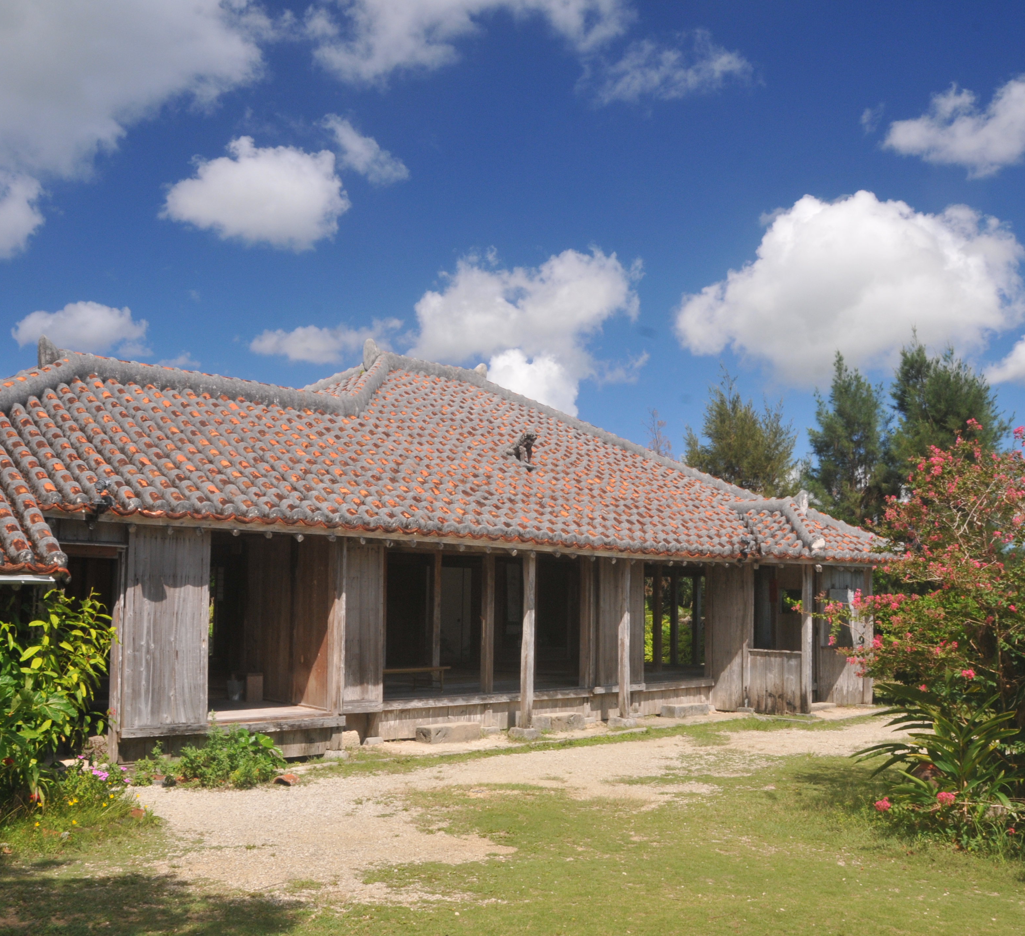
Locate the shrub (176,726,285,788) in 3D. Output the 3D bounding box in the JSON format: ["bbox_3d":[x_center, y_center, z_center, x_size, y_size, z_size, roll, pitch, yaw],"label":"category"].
[{"bbox_3d":[-2.369,2.392,8.926,0.910,0.450,0.720,1,-7,0],"label":"shrub"}]

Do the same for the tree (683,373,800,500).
[{"bbox_3d":[6.213,1.173,28.541,3.146,7.755,3.100,1,-7,0],"label":"tree"}]

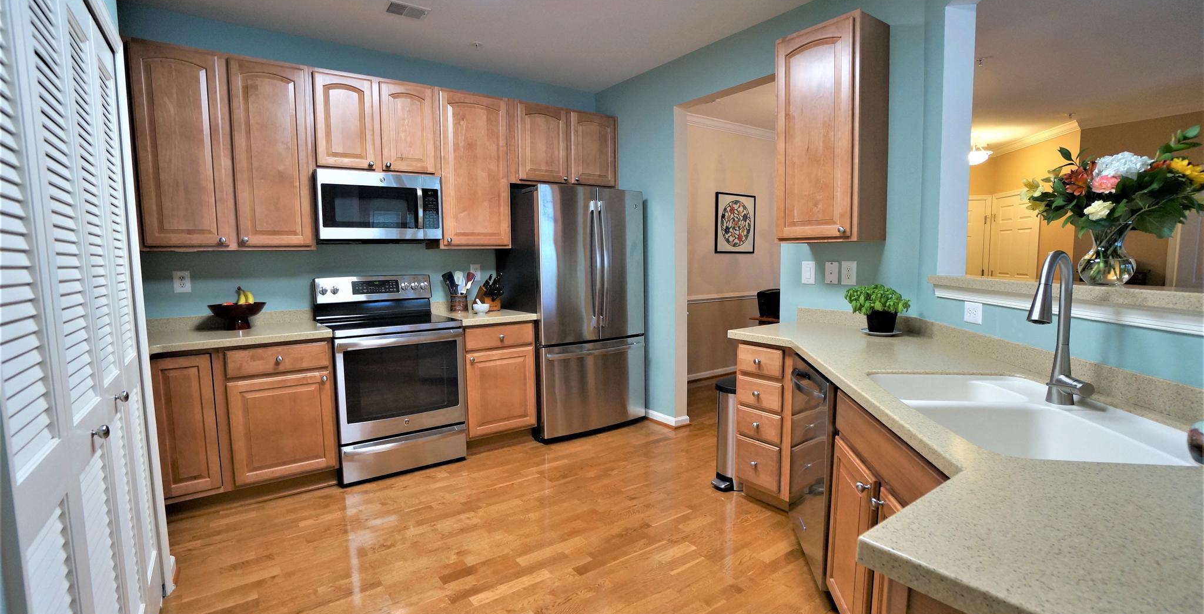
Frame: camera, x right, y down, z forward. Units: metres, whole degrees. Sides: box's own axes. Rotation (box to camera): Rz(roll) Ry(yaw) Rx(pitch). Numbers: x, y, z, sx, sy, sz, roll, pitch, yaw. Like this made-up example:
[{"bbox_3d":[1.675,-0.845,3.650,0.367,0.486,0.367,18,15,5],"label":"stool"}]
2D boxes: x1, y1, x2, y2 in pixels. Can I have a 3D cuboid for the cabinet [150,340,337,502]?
[{"bbox_3d":[-2.065,0.585,2.976,0.810,0.800,0.630,-4,7,-32],"label":"cabinet"}]

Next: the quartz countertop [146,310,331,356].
[{"bbox_3d":[-2.118,0.123,2.969,0.830,0.127,0.640,-5,6,-33],"label":"quartz countertop"}]

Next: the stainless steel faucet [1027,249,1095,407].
[{"bbox_3d":[1.161,0.059,1.260,0.250,0.406,0.090,-5,7,-33],"label":"stainless steel faucet"}]

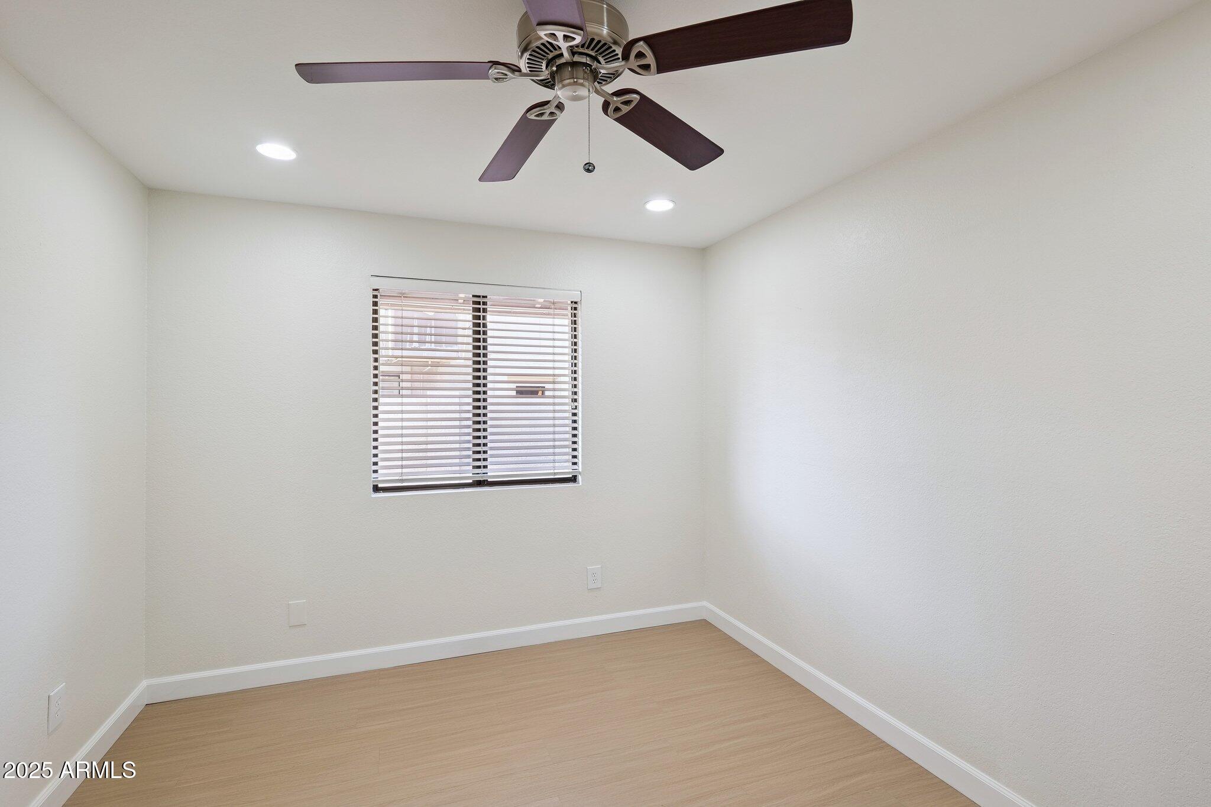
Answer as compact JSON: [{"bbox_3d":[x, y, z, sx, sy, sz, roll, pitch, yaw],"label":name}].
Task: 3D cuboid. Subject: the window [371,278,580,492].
[{"bbox_3d":[-0.704,-0.096,3.095,1.175,1.170,0.090,0,0,-20],"label":"window"}]

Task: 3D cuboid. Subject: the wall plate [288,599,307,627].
[{"bbox_3d":[-1.572,1.076,2.752,0.078,0.124,0.008,0,0,-20],"label":"wall plate"}]

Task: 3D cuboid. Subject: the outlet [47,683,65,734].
[{"bbox_3d":[-1.893,1.054,1.864,0.009,0.130,0.088,0,0,-22],"label":"outlet"}]

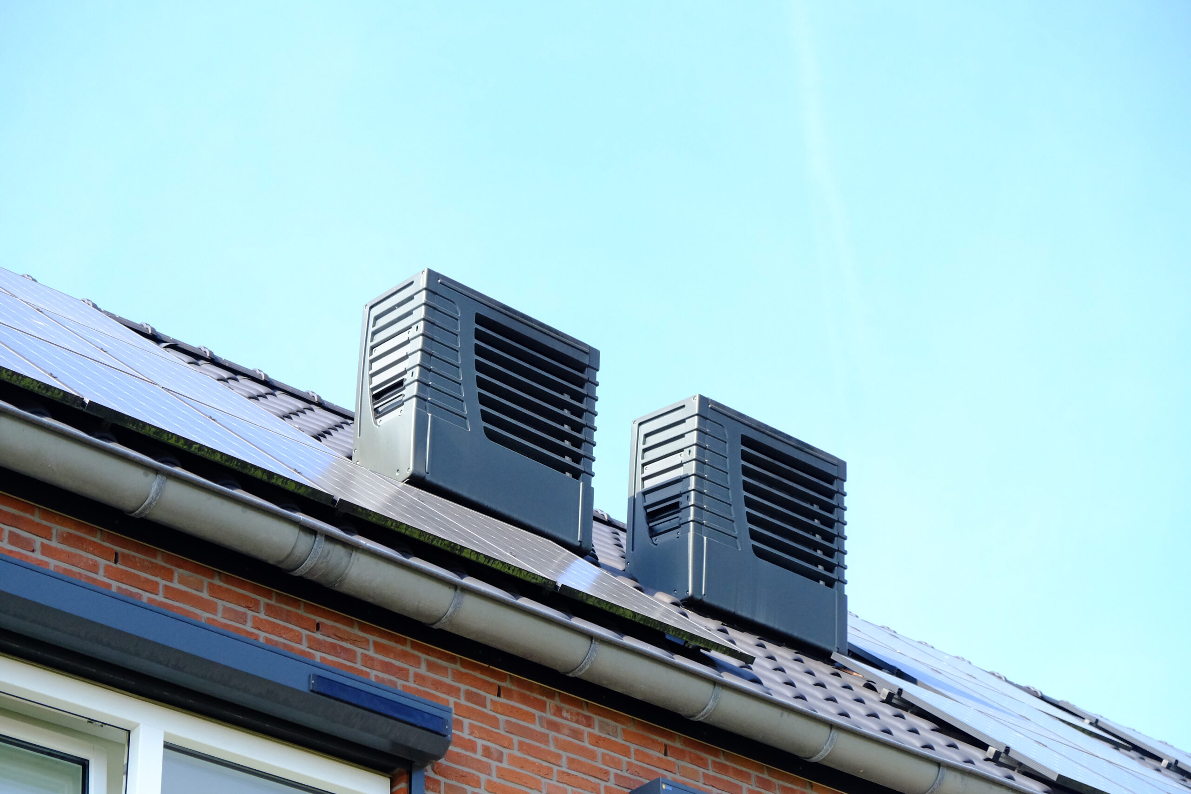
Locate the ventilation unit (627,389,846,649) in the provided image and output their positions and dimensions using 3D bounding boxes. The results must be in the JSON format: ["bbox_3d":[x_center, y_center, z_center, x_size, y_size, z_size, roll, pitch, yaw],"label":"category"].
[{"bbox_3d":[0.722,0.720,13.826,1.065,1.094,0.481,23,-33,-35],"label":"ventilation unit"}]

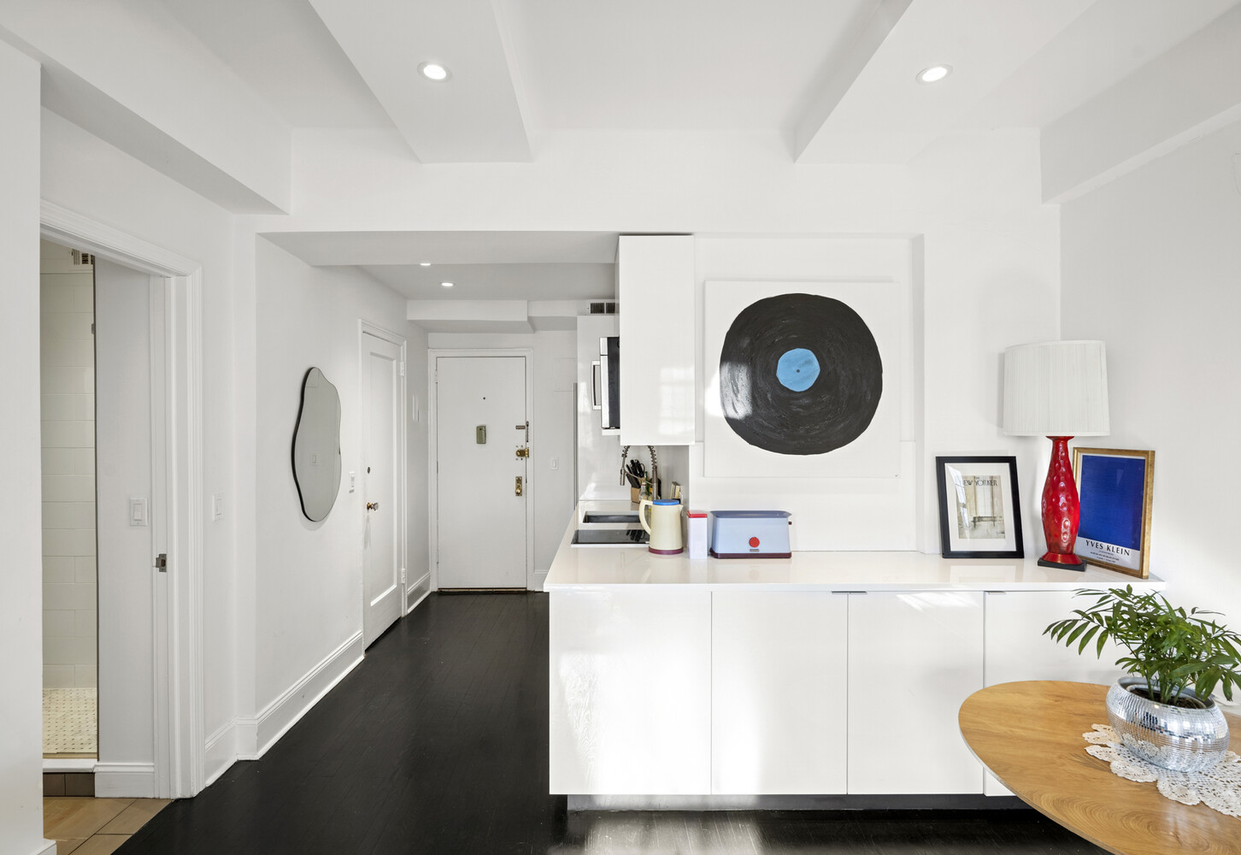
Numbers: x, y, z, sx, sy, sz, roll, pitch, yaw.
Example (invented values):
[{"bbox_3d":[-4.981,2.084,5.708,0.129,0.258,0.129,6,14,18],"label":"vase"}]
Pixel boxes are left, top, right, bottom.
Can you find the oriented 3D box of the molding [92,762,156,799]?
[{"bbox_3d":[-2.007,1.427,2.165,0.247,0.142,0.018,0,0,-1],"label":"molding"}]

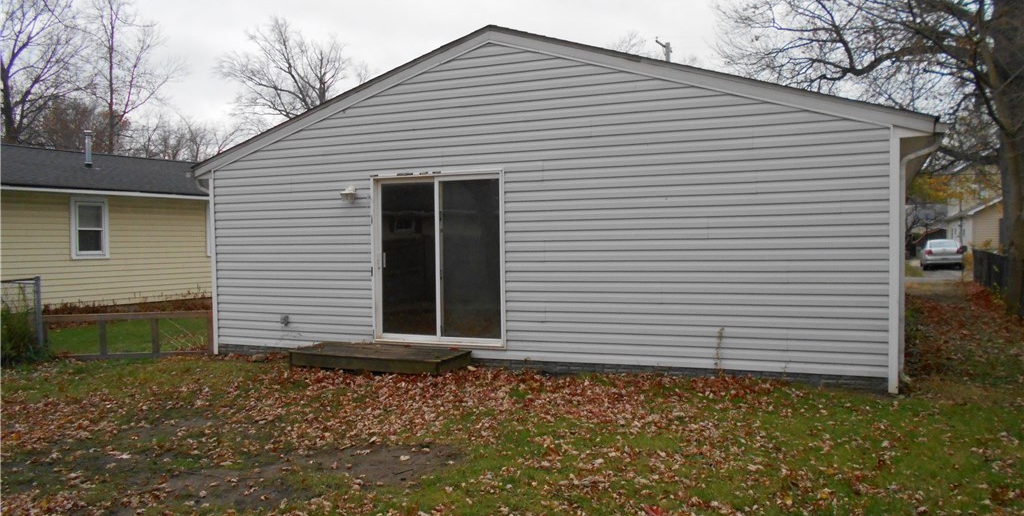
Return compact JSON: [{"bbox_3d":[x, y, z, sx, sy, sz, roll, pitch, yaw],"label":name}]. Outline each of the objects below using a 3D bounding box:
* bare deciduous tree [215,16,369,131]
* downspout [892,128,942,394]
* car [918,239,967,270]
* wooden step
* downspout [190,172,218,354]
[{"bbox_3d":[-12.605,-6.618,45.200,9.400,15.030,9.200,-1,2,-15],"label":"bare deciduous tree"},{"bbox_3d":[3.863,0.042,7.369,0.420,2.509,0.150,0,2,23],"label":"downspout"},{"bbox_3d":[20.862,-0.244,37.322,1.820,1.450,4.800,0,2,27],"label":"car"},{"bbox_3d":[-1.574,1.187,9.156,2.100,0.170,0.820,0,2,23],"label":"wooden step"},{"bbox_3d":[-4.307,0.068,10.797,0.460,2.515,0.150,0,2,23],"label":"downspout"}]

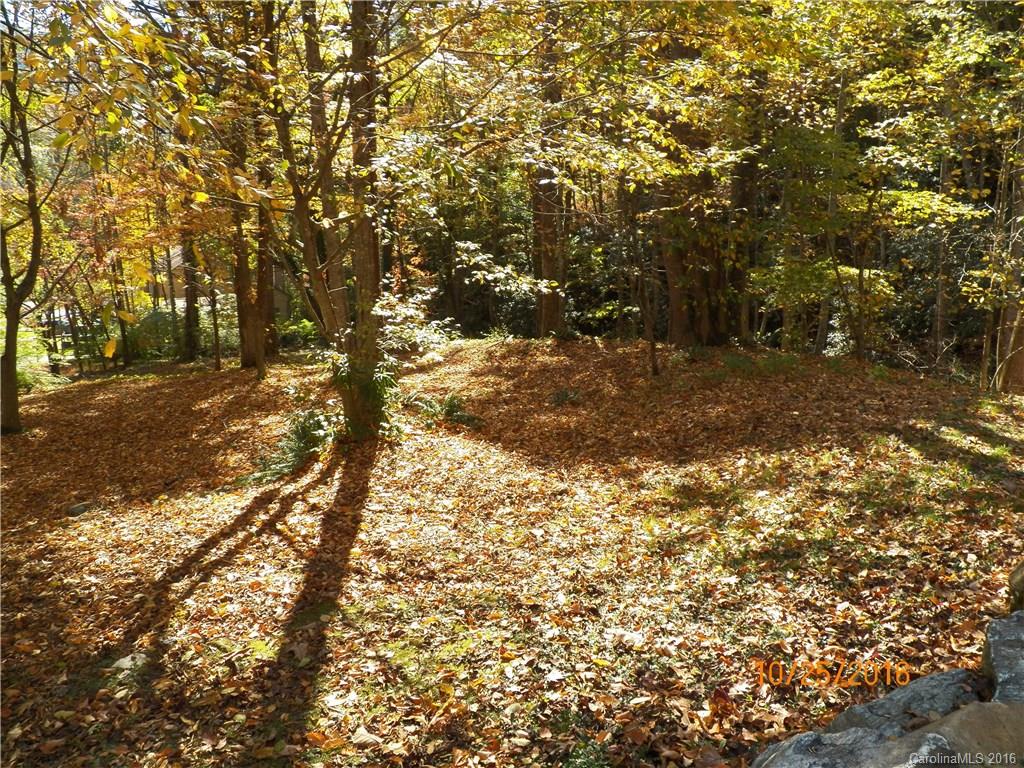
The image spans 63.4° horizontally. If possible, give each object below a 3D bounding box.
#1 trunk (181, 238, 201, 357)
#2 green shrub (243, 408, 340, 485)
[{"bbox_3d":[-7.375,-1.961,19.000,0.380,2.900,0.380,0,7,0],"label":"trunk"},{"bbox_3d":[-2.449,0.694,9.200,1.050,0.600,0.900,0,7,0],"label":"green shrub"}]

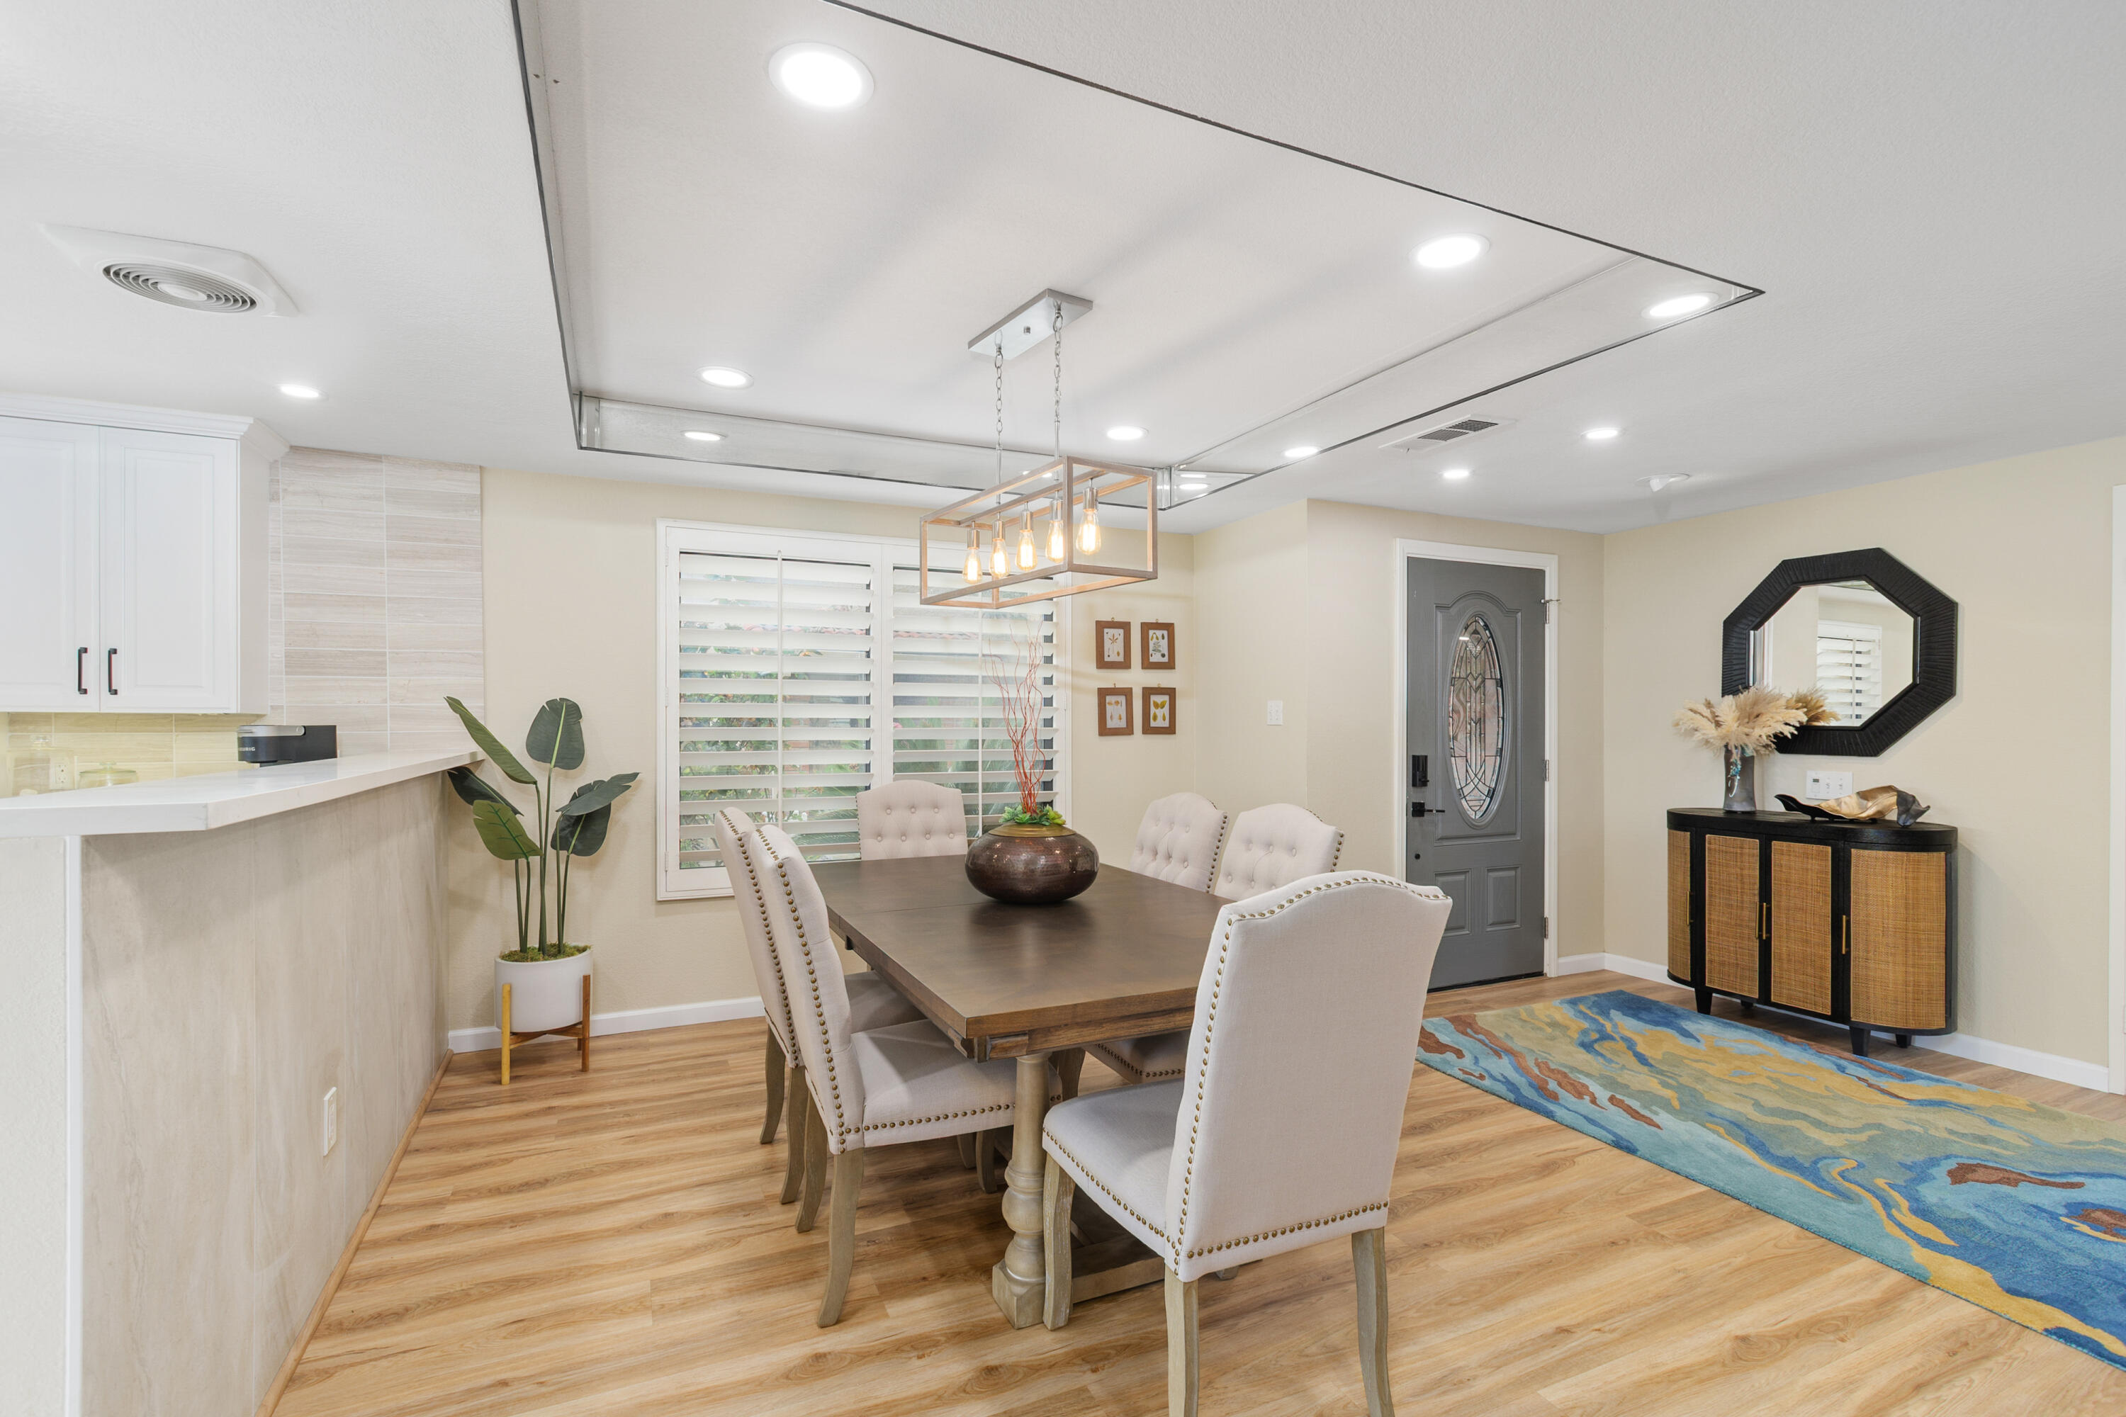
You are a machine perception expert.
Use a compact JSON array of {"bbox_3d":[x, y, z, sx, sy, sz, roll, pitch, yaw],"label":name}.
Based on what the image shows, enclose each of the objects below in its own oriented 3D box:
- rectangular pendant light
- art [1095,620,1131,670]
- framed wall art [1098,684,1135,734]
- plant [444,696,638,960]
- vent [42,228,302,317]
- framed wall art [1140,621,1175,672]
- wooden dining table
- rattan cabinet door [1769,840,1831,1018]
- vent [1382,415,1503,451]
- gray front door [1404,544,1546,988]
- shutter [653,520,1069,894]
[{"bbox_3d":[-0.108,-0.493,2.867,0.289,0.289,0.900,1,-1,-33],"label":"rectangular pendant light"},{"bbox_3d":[0.265,-0.326,4.935,0.201,0.250,0.020,0,-1,-25],"label":"art"},{"bbox_3d":[0.275,0.020,4.935,0.204,0.247,0.020,0,-1,-25],"label":"framed wall art"},{"bbox_3d":[-1.923,0.442,3.506,0.615,0.983,0.500,0,-1,-25],"label":"plant"},{"bbox_3d":[-1.976,-0.956,2.123,0.335,0.045,0.335,0,-1,-25],"label":"vent"},{"bbox_3d":[0.509,-0.328,5.049,0.207,0.246,0.020,0,-1,-25],"label":"framed wall art"},{"bbox_3d":[-0.127,0.944,2.832,1.065,0.762,2.120,0,-1,-25],"label":"wooden dining table"},{"bbox_3d":[3.023,0.889,3.862,0.022,0.670,0.225,0,-1,-25],"label":"rattan cabinet door"},{"bbox_3d":[1.339,-0.949,3.323,0.200,0.015,0.410,0,-1,-25],"label":"vent"},{"bbox_3d":[2.011,0.314,4.613,0.910,2.040,0.045,0,-1,-25],"label":"gray front door"},{"bbox_3d":[-0.824,0.014,4.364,1.919,1.604,0.080,0,-1,-25],"label":"shutter"}]

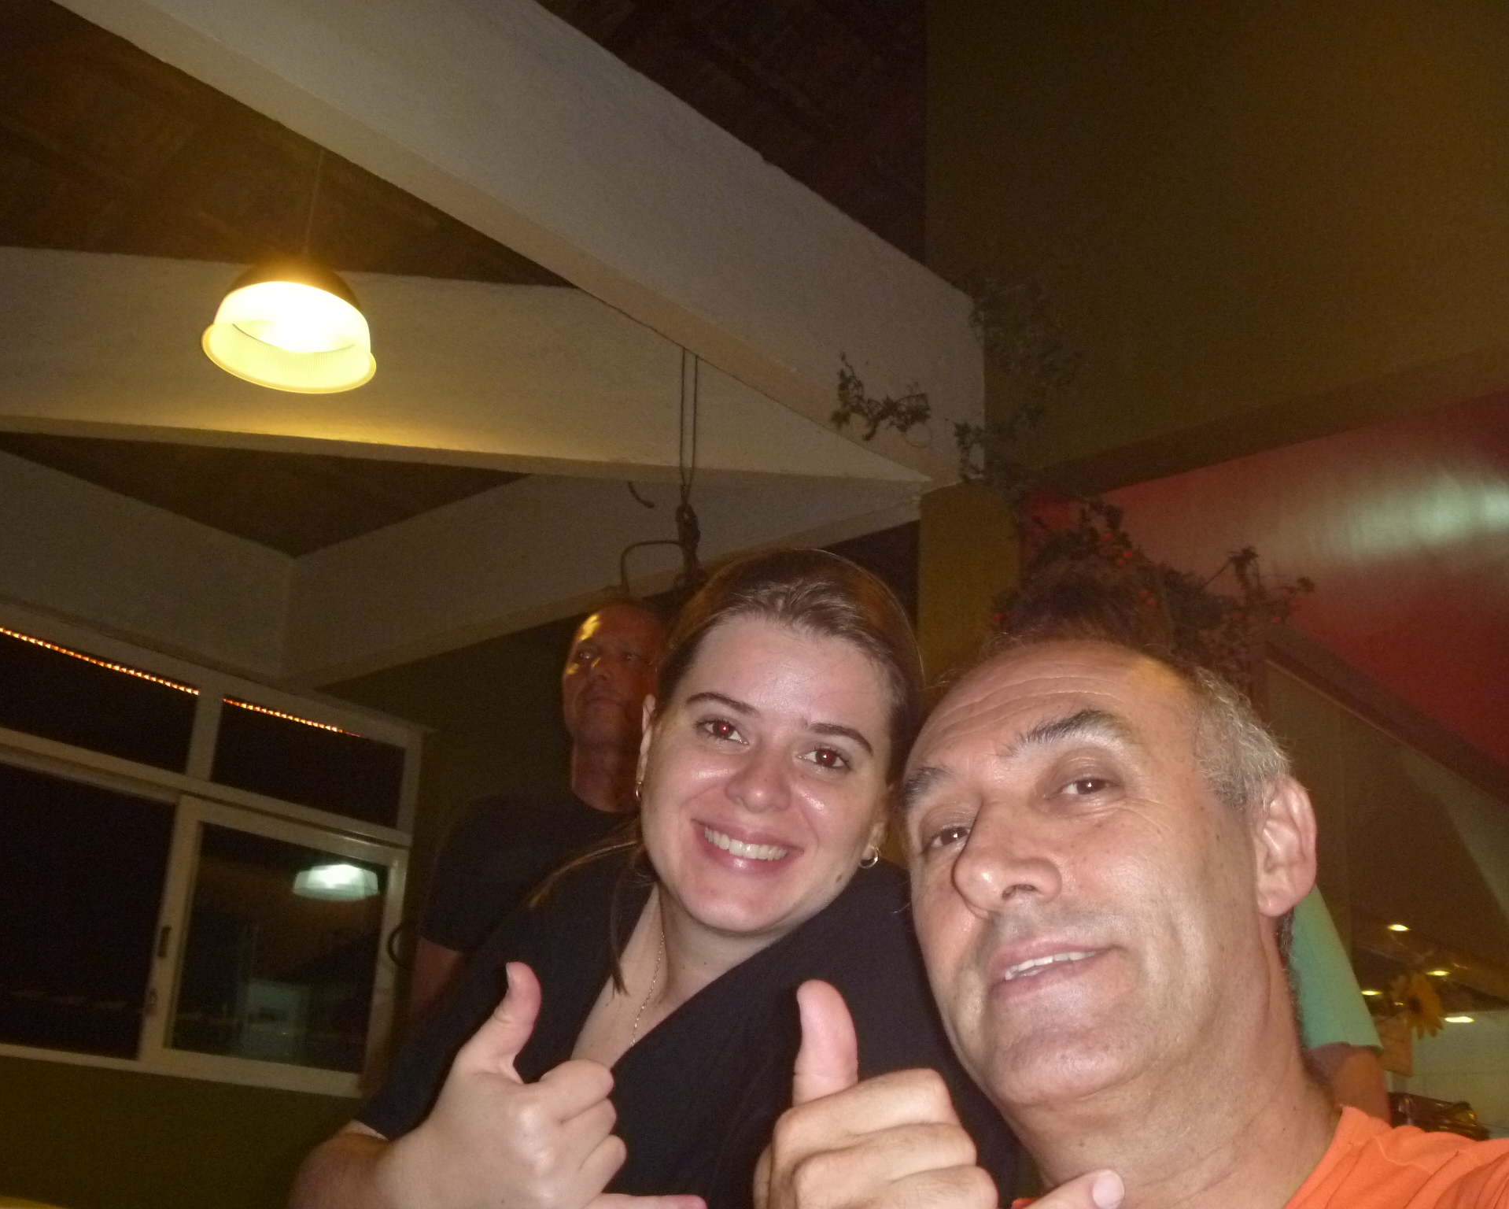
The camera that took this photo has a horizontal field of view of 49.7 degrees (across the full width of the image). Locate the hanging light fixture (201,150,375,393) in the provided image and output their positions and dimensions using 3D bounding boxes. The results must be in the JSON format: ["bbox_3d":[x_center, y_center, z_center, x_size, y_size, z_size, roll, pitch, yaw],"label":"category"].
[{"bbox_3d":[-0.803,-0.636,2.925,0.308,0.426,0.308,3,-21,0],"label":"hanging light fixture"}]

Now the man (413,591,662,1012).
[{"bbox_3d":[-0.229,0.820,1.840,0.560,1.760,0.340,1,-21,6],"label":"man"}]

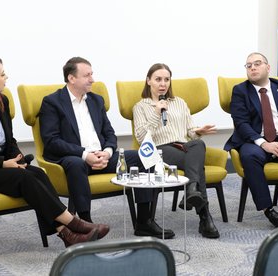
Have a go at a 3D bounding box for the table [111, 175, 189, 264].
[{"bbox_3d":[0.072,0.506,6.027,0.495,0.500,0.495,-1,7,0],"label":"table"}]

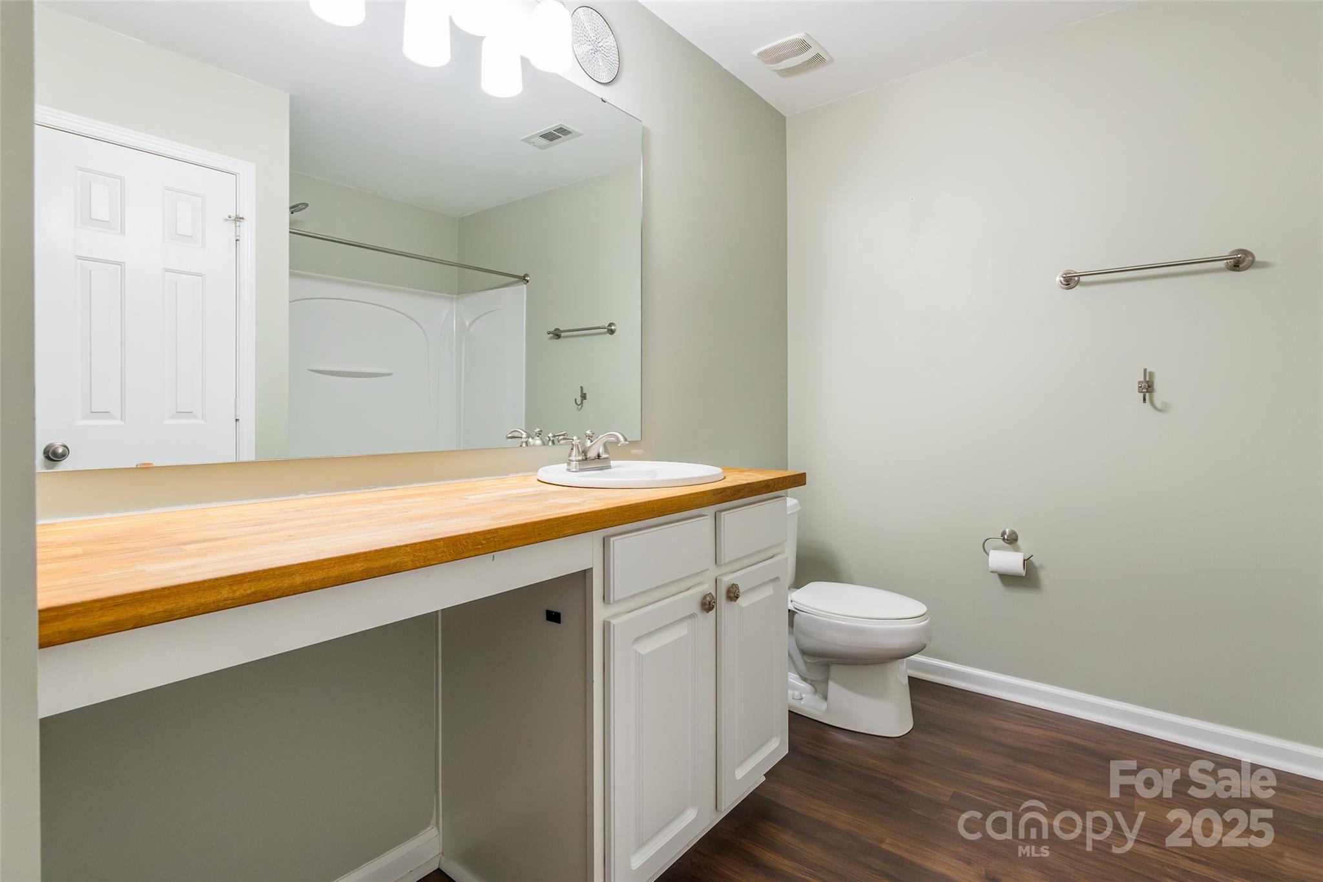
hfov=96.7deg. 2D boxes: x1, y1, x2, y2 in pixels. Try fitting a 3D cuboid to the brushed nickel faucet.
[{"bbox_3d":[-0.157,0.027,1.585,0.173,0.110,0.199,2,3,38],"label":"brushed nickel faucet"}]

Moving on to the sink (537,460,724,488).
[{"bbox_3d":[-0.064,0.163,1.582,0.484,0.173,0.500,2,3,38],"label":"sink"}]

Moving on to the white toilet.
[{"bbox_3d":[0.621,0.619,2.242,0.770,0.745,0.449,2,3,38],"label":"white toilet"}]

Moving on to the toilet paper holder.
[{"bbox_3d":[1.303,0.392,2.216,0.168,0.109,0.071,2,3,38],"label":"toilet paper holder"}]

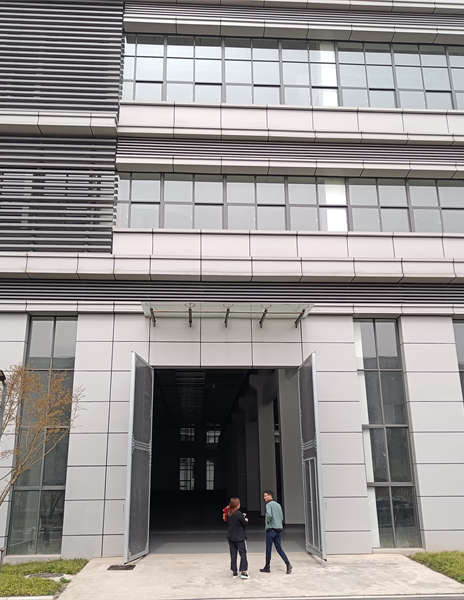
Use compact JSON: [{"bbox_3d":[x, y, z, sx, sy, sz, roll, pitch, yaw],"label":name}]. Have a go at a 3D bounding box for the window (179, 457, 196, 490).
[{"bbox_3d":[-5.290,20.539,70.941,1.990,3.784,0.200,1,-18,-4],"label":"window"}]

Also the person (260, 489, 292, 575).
[{"bbox_3d":[0.984,5.148,13.412,0.600,1.730,0.500,-17,-24,41],"label":"person"}]

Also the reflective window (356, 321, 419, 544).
[{"bbox_3d":[4.764,3.956,18.670,1.480,6.990,0.180,1,-18,-4],"label":"reflective window"}]

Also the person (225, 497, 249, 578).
[{"bbox_3d":[0.090,5.010,12.714,0.500,1.580,0.450,-2,-18,4],"label":"person"}]

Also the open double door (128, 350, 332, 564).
[{"bbox_3d":[-0.235,4.314,16.867,5.240,5.400,2.206,1,-18,-4],"label":"open double door"}]

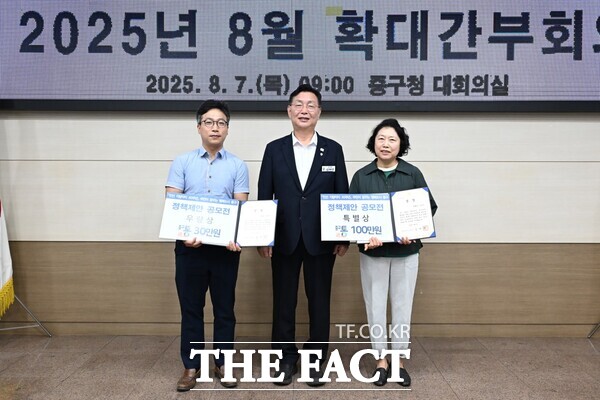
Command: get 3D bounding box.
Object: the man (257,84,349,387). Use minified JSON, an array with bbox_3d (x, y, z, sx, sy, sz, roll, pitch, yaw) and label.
[{"bbox_3d":[0.021,0.191,2.845,0.544,1.766,0.360,0,2,0],"label":"man"}]

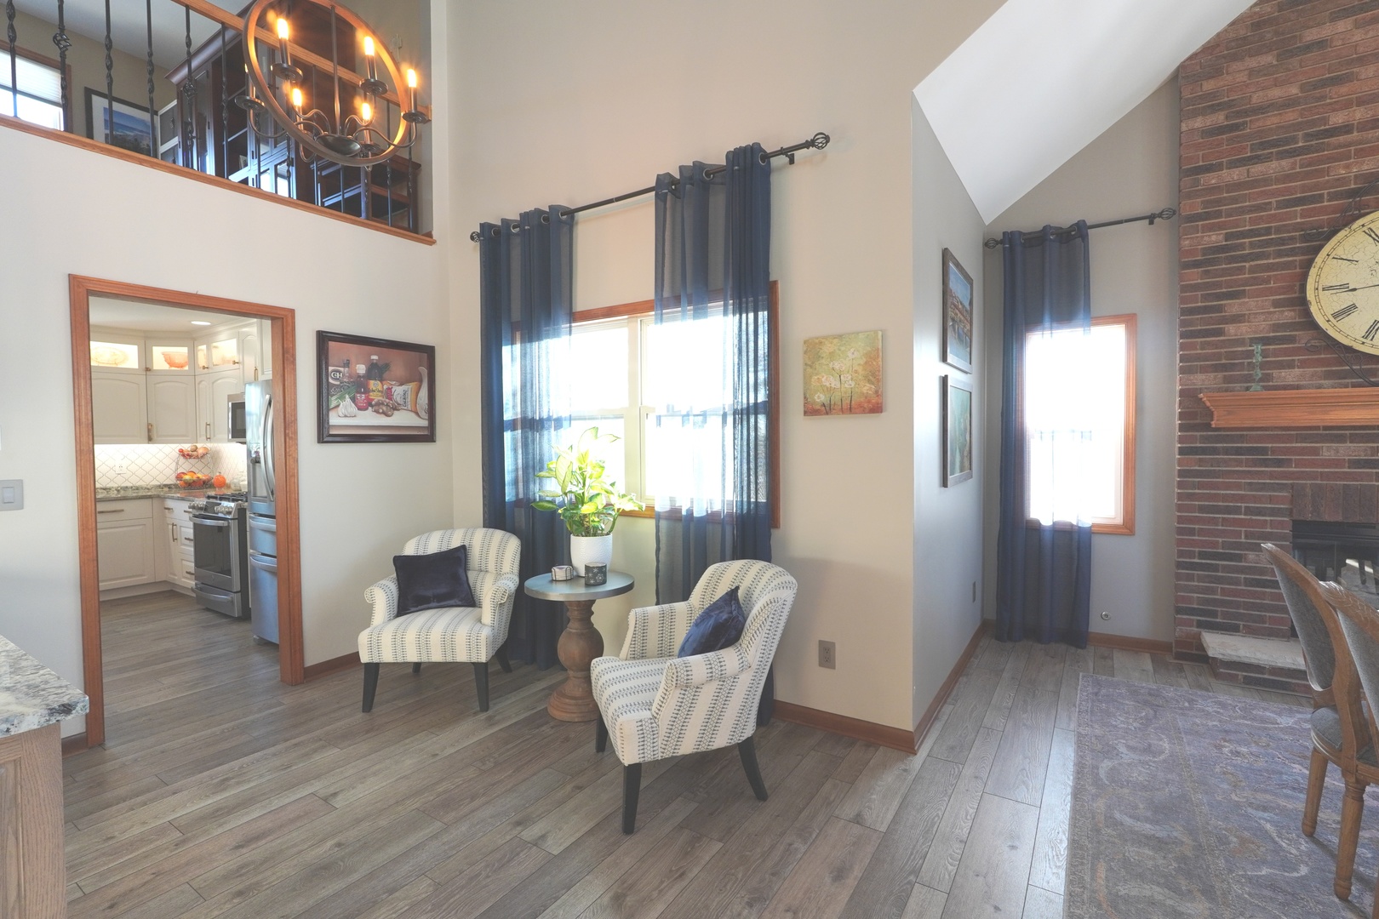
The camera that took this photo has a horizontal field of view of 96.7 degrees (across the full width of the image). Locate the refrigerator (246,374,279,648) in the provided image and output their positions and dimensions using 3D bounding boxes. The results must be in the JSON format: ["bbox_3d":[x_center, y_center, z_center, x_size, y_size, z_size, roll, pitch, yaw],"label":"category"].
[{"bbox_3d":[-2.434,0.359,4.266,0.910,1.780,0.900,1,2,34],"label":"refrigerator"}]

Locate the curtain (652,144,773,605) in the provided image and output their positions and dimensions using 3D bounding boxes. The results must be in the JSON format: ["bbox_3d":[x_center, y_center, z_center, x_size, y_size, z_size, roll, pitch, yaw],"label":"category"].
[{"bbox_3d":[0.102,-0.099,3.054,0.670,2.740,0.130,1,2,34],"label":"curtain"}]

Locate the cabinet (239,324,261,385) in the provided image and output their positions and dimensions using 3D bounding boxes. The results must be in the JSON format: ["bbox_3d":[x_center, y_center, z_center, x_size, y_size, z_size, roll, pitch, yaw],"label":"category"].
[{"bbox_3d":[-3.493,-0.845,5.242,0.733,0.542,0.330,0,2,34],"label":"cabinet"}]

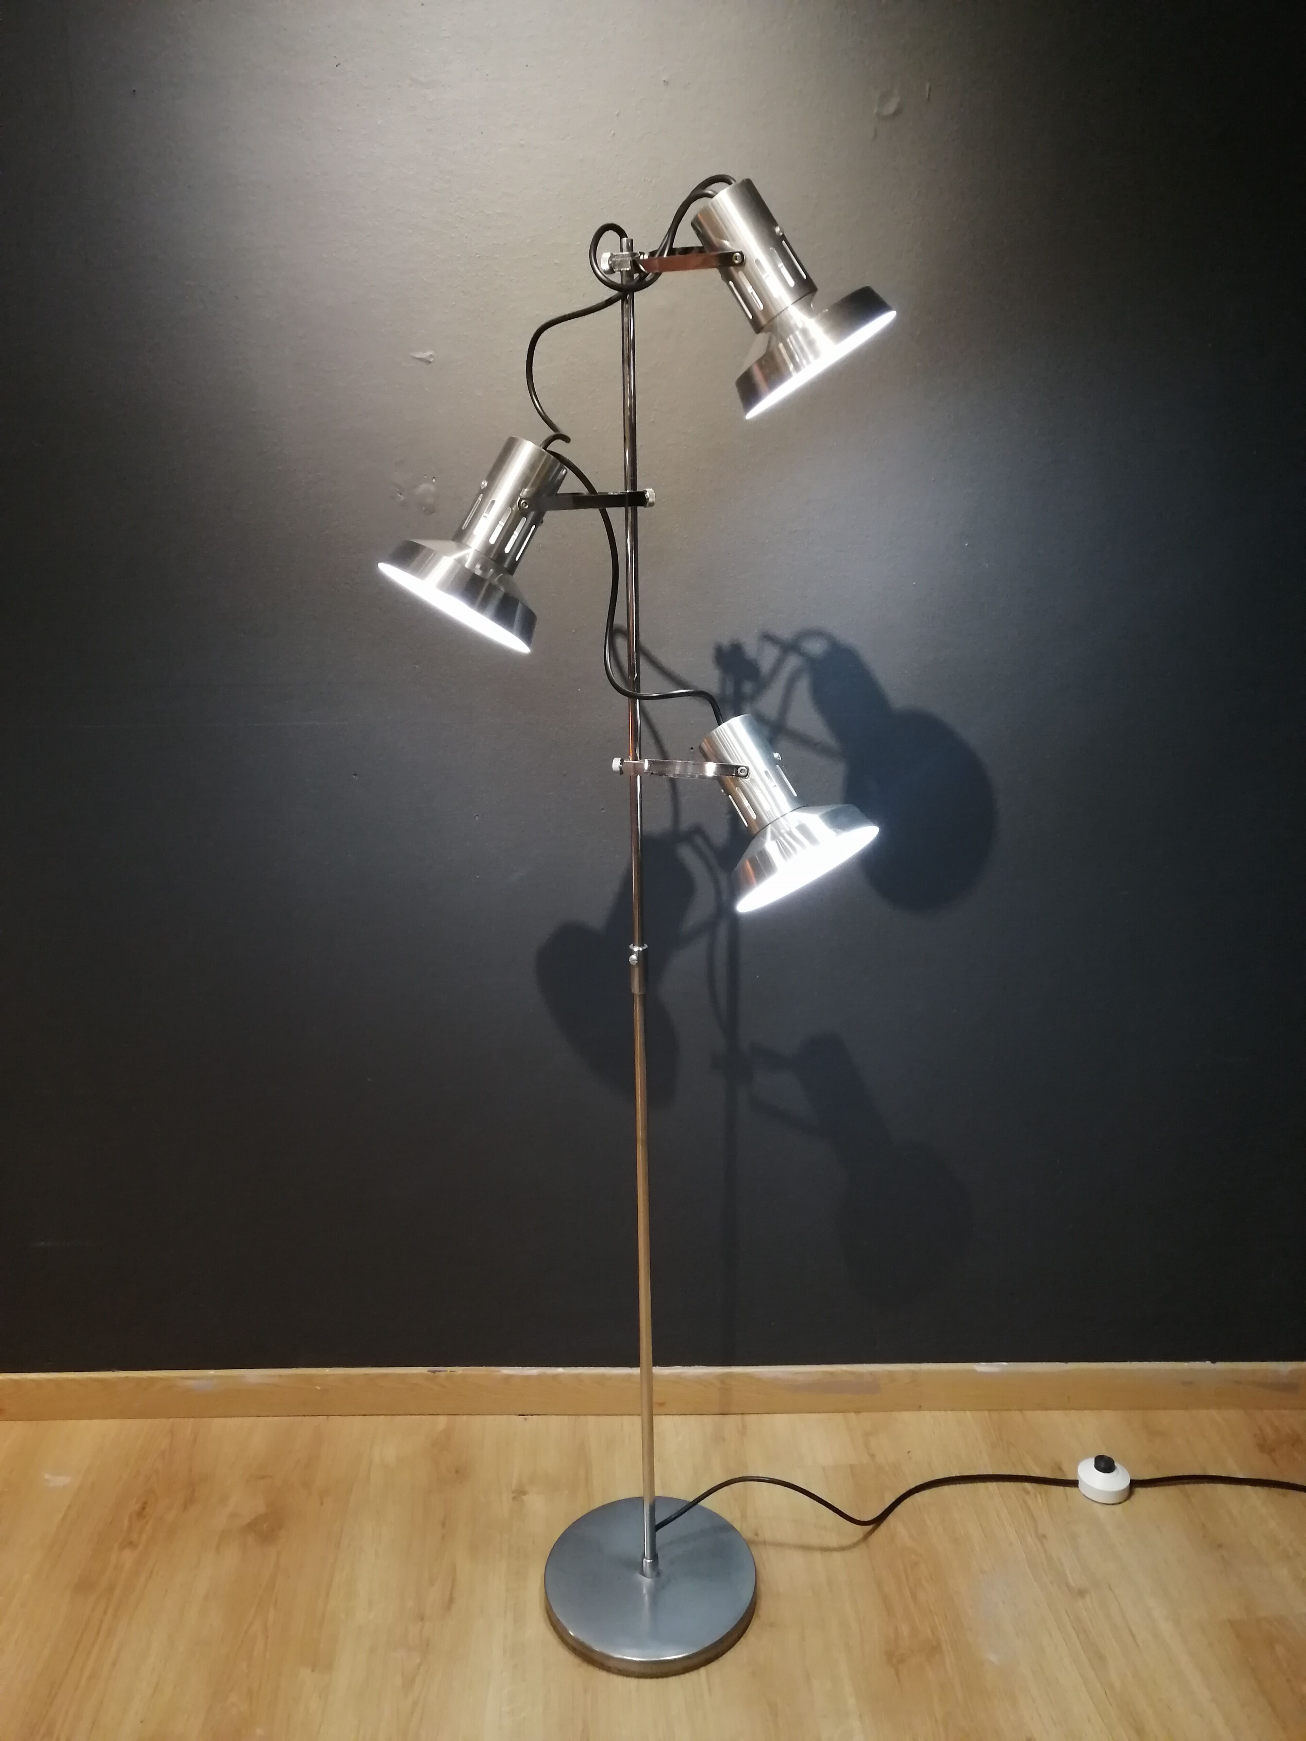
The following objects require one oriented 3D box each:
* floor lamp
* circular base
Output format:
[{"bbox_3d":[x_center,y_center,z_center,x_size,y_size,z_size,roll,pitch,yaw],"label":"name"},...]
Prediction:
[{"bbox_3d":[-0.011,0.130,1.323,0.432,1.450,0.263,-1,17,0],"label":"floor lamp"},{"bbox_3d":[-0.001,0.808,1.544,0.236,0.026,0.236,-1,17,0],"label":"circular base"}]

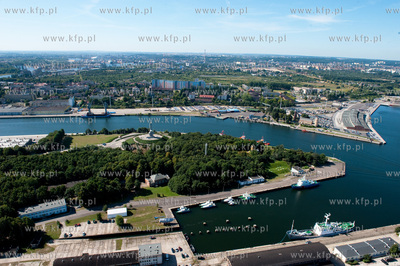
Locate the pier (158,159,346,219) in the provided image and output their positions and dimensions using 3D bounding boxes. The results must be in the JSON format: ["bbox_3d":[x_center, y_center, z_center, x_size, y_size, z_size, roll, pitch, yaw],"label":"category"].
[{"bbox_3d":[86.403,63.099,337.351,284.000,3.500,50.000,-6,18,-22],"label":"pier"}]

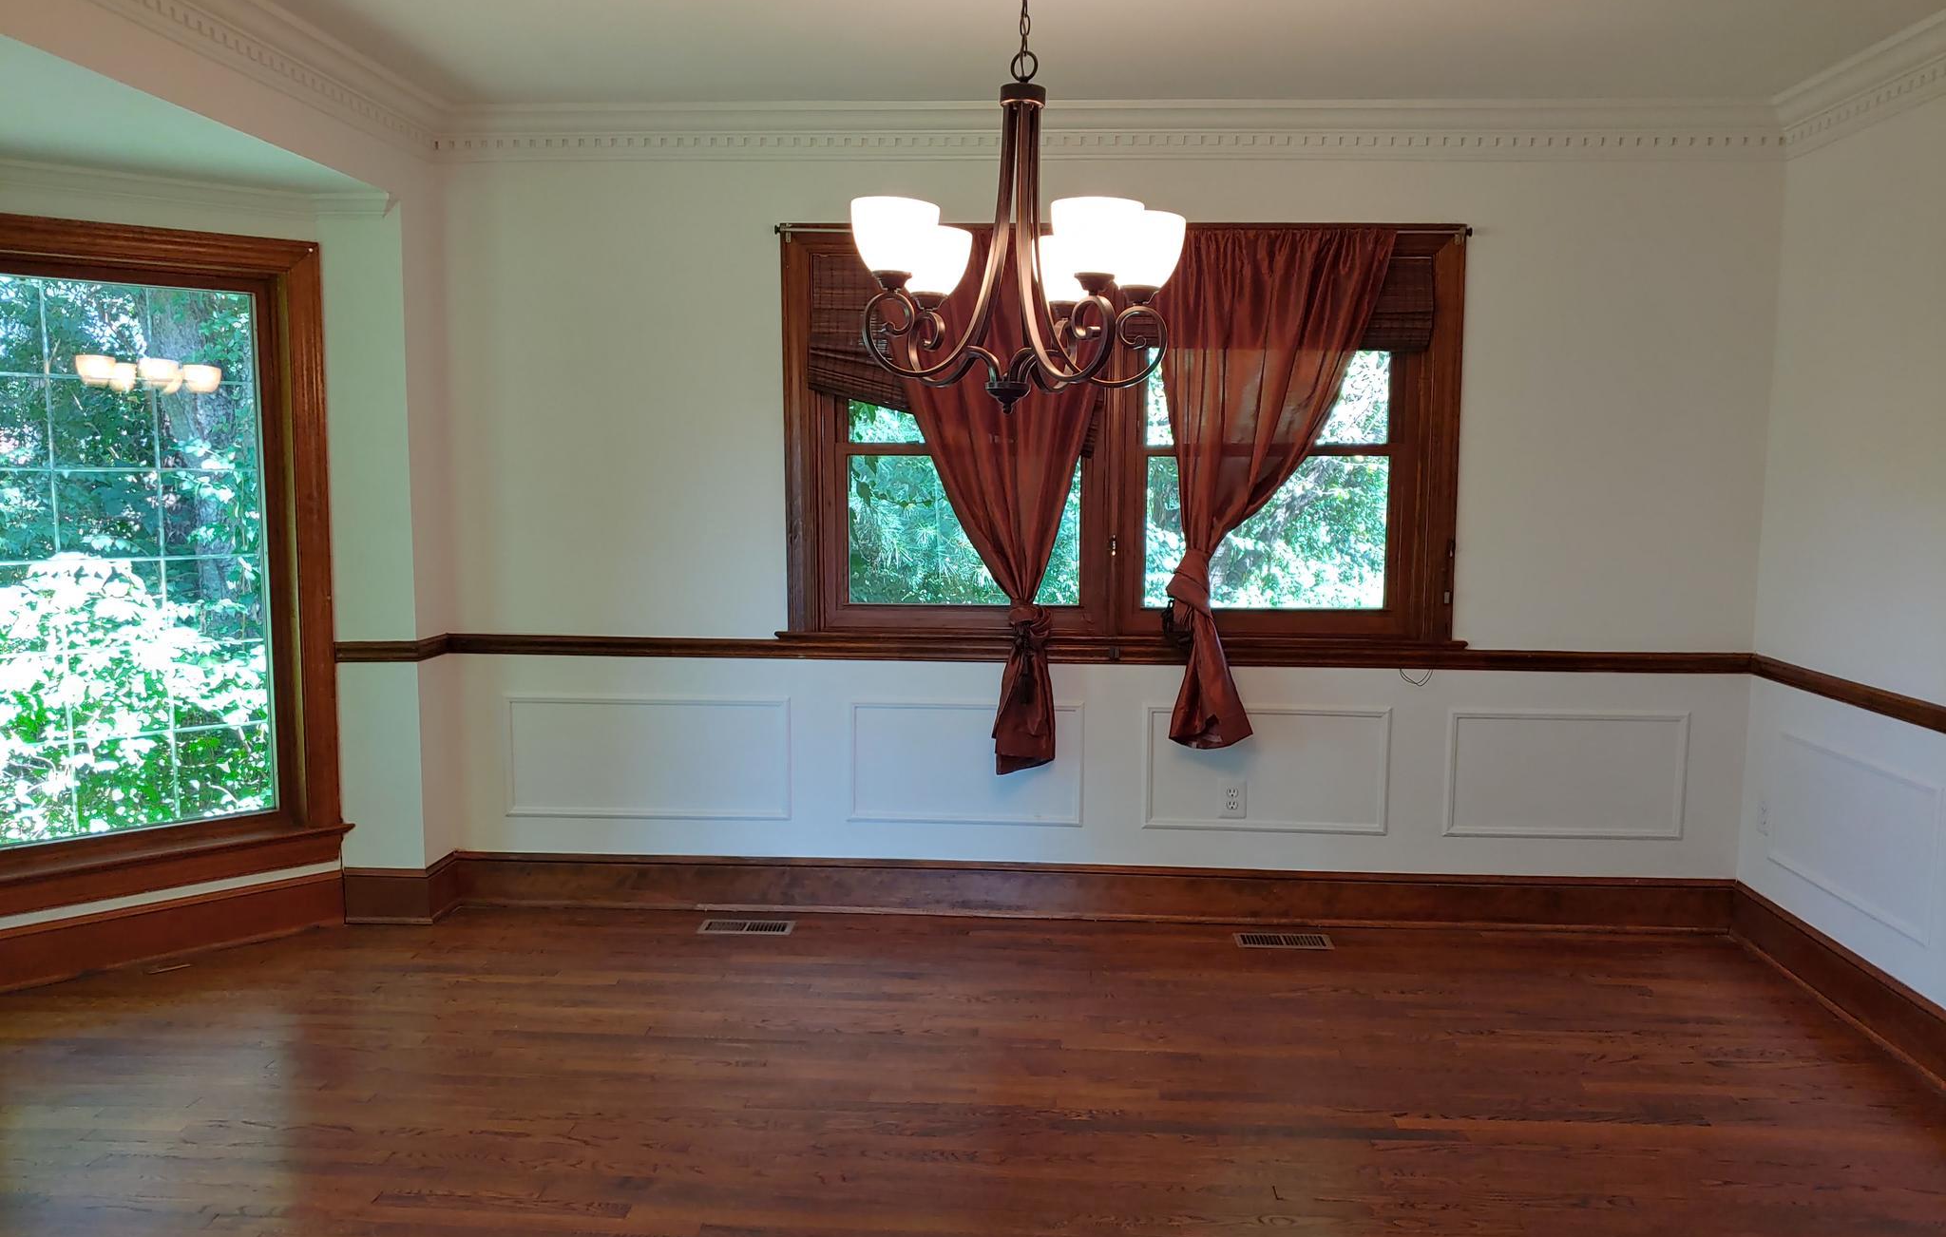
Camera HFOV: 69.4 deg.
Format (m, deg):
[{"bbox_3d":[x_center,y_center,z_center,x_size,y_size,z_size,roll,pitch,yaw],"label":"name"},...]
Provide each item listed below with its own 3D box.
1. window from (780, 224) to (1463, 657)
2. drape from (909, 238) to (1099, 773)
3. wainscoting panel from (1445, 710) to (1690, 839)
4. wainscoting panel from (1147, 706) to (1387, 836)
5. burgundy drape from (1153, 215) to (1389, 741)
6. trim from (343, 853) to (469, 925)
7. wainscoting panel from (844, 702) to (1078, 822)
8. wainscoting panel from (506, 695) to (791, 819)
[{"bbox_3d":[0.439,-0.515,4.242,2.058,1.314,0.120,1,7,3],"label":"window"},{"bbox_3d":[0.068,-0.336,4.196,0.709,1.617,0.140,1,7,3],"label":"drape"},{"bbox_3d":[1.810,0.481,4.285,0.723,0.390,0.025,1,7,3],"label":"wainscoting panel"},{"bbox_3d":[0.904,0.467,4.329,0.754,0.393,0.025,1,7,3],"label":"wainscoting panel"},{"bbox_3d":[0.879,-0.368,4.152,0.673,1.548,0.140,1,7,3],"label":"burgundy drape"},{"bbox_3d":[-1.786,0.849,4.422,0.300,0.173,0.194,1,7,3],"label":"trim"},{"bbox_3d":[-0.024,0.453,4.374,0.730,0.383,0.025,1,7,3],"label":"wainscoting panel"},{"bbox_3d":[-1.024,0.440,4.422,0.909,0.386,0.025,1,7,3],"label":"wainscoting panel"}]

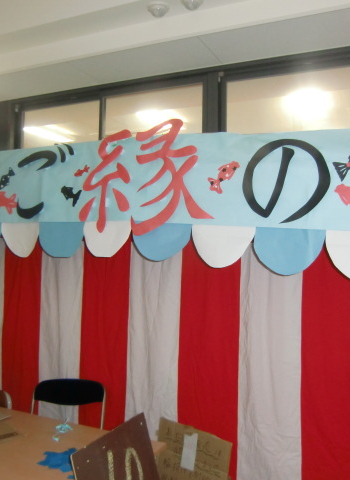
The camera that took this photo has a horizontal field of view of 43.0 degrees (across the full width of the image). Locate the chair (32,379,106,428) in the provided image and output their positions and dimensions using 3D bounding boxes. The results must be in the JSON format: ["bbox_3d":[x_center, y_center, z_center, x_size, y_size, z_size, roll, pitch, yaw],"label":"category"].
[{"bbox_3d":[-0.653,1.198,2.415,0.450,0.760,0.470,1,-2,4],"label":"chair"}]

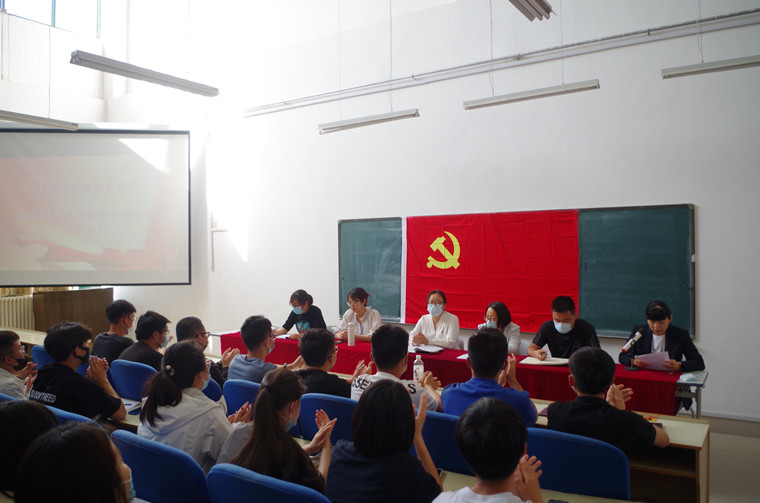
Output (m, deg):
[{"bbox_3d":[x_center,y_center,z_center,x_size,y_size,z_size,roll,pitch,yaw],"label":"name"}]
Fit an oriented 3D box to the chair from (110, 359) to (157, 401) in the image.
[{"bbox_3d":[-1.252,1.085,3.308,0.450,0.940,0.500,-1,0,31],"label":"chair"}]

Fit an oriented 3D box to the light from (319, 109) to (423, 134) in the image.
[{"bbox_3d":[-0.130,-1.370,6.000,1.240,0.100,0.120,-1,0,33],"label":"light"}]

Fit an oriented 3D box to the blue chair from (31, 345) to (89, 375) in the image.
[{"bbox_3d":[-2.400,1.140,4.450,0.500,0.860,0.520,-1,0,33],"label":"blue chair"}]

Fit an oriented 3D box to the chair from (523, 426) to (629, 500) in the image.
[{"bbox_3d":[0.728,1.071,2.118,0.450,0.910,0.500,-1,0,31],"label":"chair"}]

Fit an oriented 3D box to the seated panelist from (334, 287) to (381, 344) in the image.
[{"bbox_3d":[-0.225,0.950,5.370,0.460,1.210,0.580,-1,0,33],"label":"seated panelist"}]

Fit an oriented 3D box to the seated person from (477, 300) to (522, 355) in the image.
[{"bbox_3d":[0.920,0.960,4.590,0.460,1.170,0.580,-1,0,33],"label":"seated person"}]

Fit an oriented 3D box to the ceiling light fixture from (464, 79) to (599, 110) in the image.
[{"bbox_3d":[1.343,-1.413,5.167,1.250,0.090,0.130,-1,0,31],"label":"ceiling light fixture"}]

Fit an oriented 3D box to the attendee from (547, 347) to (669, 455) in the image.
[{"bbox_3d":[0.976,0.960,2.446,0.500,1.190,0.600,-1,0,33],"label":"attendee"}]

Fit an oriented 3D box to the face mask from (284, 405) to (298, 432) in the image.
[{"bbox_3d":[-0.345,0.617,2.100,0.140,0.120,0.090,-1,0,24],"label":"face mask"}]

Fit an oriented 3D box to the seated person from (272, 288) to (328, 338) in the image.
[{"bbox_3d":[-0.759,0.970,5.590,0.500,1.180,0.700,-1,0,31],"label":"seated person"}]

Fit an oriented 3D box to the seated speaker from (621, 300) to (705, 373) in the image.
[{"bbox_3d":[1.930,0.945,3.950,0.570,1.200,0.600,-1,0,33],"label":"seated speaker"}]

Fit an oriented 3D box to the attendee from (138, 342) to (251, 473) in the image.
[{"bbox_3d":[-0.680,0.960,2.180,0.470,1.210,0.580,-1,0,33],"label":"attendee"}]

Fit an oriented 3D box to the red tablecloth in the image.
[{"bbox_3d":[0.235,1.066,4.637,3.930,0.550,0.480,-1,0,33],"label":"red tablecloth"}]

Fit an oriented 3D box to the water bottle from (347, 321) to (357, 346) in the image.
[{"bbox_3d":[-0.240,0.690,4.800,0.065,0.220,0.065,-1,0,33],"label":"water bottle"}]

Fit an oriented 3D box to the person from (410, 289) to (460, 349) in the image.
[{"bbox_3d":[0.485,0.940,4.842,0.500,1.210,0.700,-1,0,22],"label":"person"}]

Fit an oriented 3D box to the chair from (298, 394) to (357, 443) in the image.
[{"bbox_3d":[-0.074,1.077,2.599,0.450,0.920,0.500,-1,0,31],"label":"chair"}]

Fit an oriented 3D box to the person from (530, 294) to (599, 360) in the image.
[{"bbox_3d":[1.404,0.936,4.290,0.530,1.190,0.700,-1,0,26],"label":"person"}]

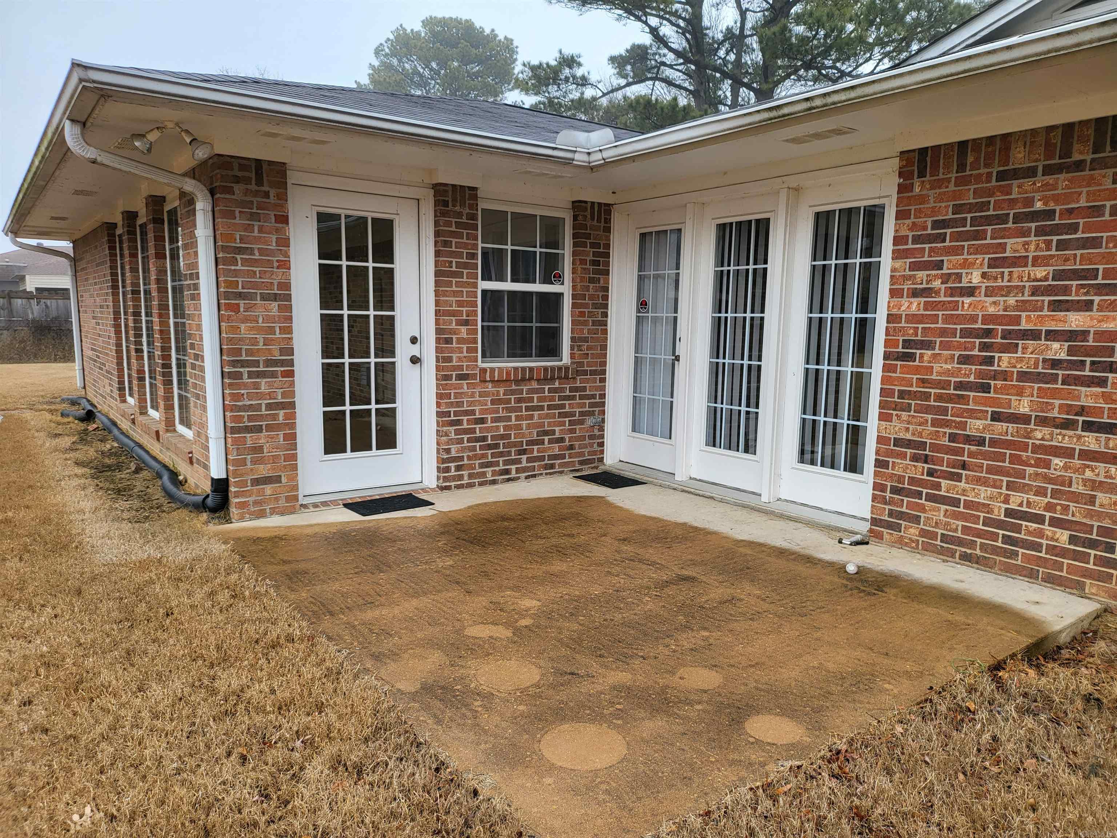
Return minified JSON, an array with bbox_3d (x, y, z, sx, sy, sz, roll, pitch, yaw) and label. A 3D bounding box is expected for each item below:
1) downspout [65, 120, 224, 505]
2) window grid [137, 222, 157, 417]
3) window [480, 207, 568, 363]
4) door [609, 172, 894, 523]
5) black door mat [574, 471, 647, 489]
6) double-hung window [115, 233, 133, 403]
[{"bbox_3d":[-2.304,-0.560,4.391,0.735,2.093,0.100,-5,9,-36],"label":"downspout"},{"bbox_3d":[-3.592,-0.877,6.919,0.080,1.755,1.050,-5,9,-36],"label":"window grid"},{"bbox_3d":[-0.264,-0.984,5.907,0.789,1.140,0.080,-5,9,-36],"label":"window"},{"bbox_3d":[1.214,-0.513,5.388,0.150,2.040,2.450,-5,9,-36],"label":"door"},{"bbox_3d":[0.405,0.468,6.005,0.360,0.014,0.515,-5,9,-36],"label":"black door mat"},{"bbox_3d":[-4.409,-1.043,8.018,0.080,1.770,1.050,-5,9,-36],"label":"double-hung window"}]

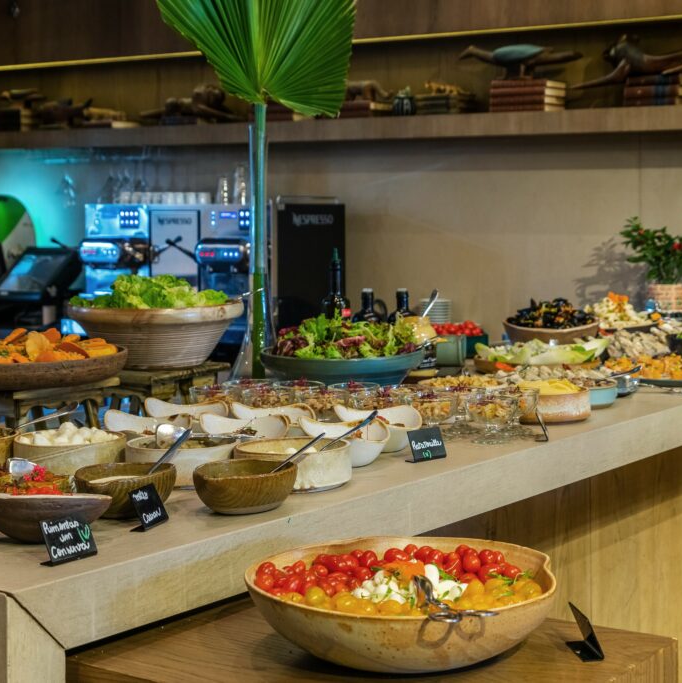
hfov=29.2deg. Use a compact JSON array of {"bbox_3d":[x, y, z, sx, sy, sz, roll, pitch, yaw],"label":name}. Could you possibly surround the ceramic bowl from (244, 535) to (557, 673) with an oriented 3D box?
[{"bbox_3d":[0.077,0.349,1.690,0.405,0.115,0.395,0,5,0],"label":"ceramic bowl"}]

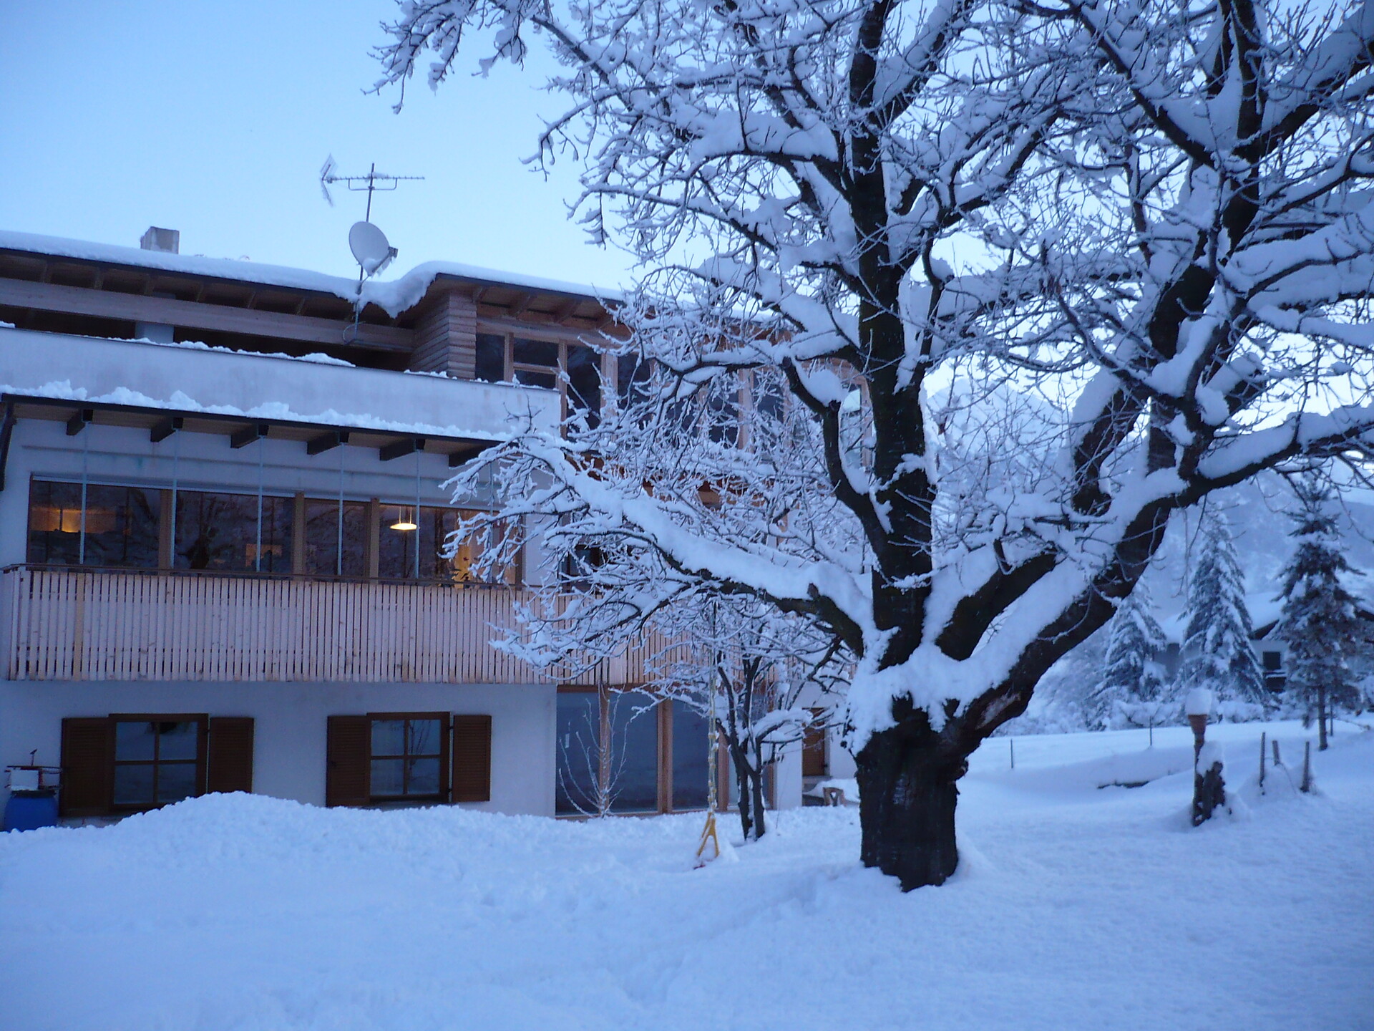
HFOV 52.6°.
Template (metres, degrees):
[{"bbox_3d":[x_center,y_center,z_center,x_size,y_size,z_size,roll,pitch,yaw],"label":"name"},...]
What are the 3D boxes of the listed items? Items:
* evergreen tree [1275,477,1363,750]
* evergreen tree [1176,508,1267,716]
[{"bbox_3d":[15.945,2.429,35.006,2.140,6.870,2.140,0,-8,0],"label":"evergreen tree"},{"bbox_3d":[20.011,3.659,52.005,3.420,7.590,3.420,0,-8,0],"label":"evergreen tree"}]

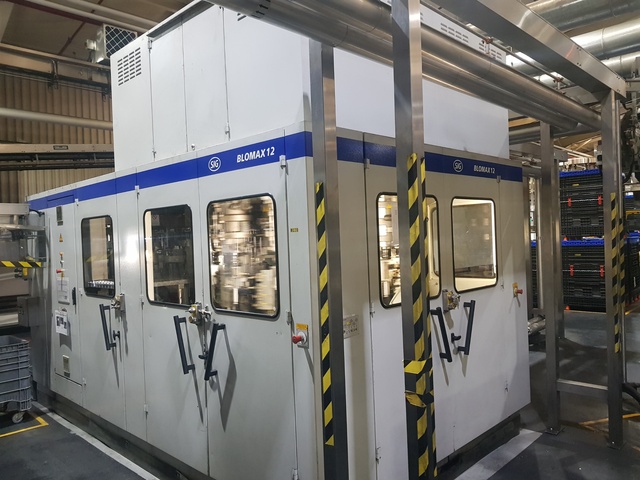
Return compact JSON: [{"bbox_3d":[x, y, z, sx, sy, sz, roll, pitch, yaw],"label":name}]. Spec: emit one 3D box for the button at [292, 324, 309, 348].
[{"bbox_3d":[-0.103,0.453,2.271,0.073,0.104,0.068,-2,1,44],"label":"button"}]

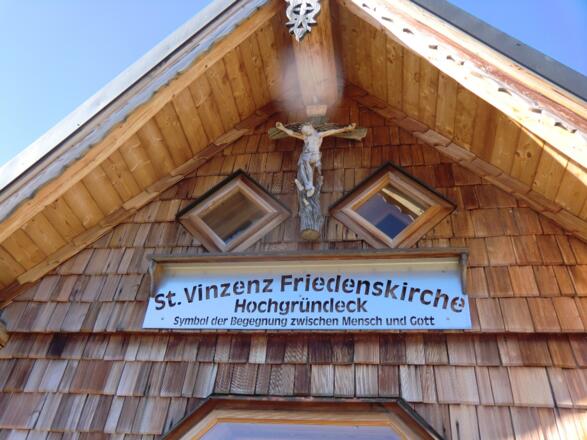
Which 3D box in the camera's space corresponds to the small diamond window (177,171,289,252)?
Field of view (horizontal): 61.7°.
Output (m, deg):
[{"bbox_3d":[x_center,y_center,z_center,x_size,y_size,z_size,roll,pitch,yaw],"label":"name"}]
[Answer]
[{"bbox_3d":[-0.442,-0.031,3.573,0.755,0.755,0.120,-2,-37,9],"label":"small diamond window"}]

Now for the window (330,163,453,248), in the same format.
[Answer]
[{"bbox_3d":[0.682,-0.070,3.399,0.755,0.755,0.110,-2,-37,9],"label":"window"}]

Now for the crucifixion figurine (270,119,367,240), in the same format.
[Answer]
[{"bbox_3d":[0.150,-0.396,3.548,0.770,1.130,0.230,-2,-37,9],"label":"crucifixion figurine"}]

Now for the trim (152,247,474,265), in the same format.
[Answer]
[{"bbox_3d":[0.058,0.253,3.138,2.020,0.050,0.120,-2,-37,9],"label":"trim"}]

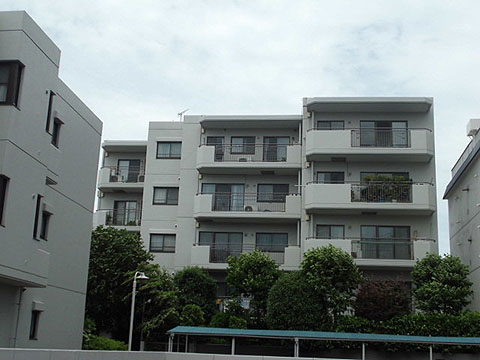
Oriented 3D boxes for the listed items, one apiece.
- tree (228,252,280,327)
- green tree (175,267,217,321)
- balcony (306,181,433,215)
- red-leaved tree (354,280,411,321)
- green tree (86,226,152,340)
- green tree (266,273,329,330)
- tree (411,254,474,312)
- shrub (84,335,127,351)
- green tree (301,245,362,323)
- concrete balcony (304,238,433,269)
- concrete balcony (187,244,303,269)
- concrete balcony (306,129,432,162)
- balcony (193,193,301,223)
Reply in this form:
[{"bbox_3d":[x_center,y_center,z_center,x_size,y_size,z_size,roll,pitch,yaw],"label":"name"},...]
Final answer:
[{"bbox_3d":[0.627,5.031,31.455,2.410,3.690,2.340,1,-14,6],"label":"tree"},{"bbox_3d":[-1.952,5.112,30.377,1.863,2.643,1.770,1,-14,6],"label":"green tree"},{"bbox_3d":[6.459,0.988,34.726,6.300,1.390,1.400,1,-14,6],"label":"balcony"},{"bbox_3d":[6.312,5.465,30.726,2.440,2.010,2.080,1,-14,6],"label":"red-leaved tree"},{"bbox_3d":[-5.182,4.329,29.069,3.093,4.827,2.938,1,-14,6],"label":"green tree"},{"bbox_3d":[2.447,5.059,29.070,2.674,2.528,2.540,1,-14,6],"label":"green tree"},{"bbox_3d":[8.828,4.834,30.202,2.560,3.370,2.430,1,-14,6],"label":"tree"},{"bbox_3d":[-5.193,6.453,25.897,1.890,1.340,1.510,1,-14,6],"label":"shrub"},{"bbox_3d":[4.050,4.758,30.739,2.730,3.830,2.590,1,-14,6],"label":"green tree"},{"bbox_3d":[6.356,3.679,34.036,6.300,1.370,1.400,1,-14,6],"label":"concrete balcony"},{"bbox_3d":[0.349,4.287,37.778,5.850,1.360,1.400,1,-14,6],"label":"concrete balcony"},{"bbox_3d":[6.563,-1.756,35.429,6.300,1.360,1.400,1,-14,6],"label":"concrete balcony"},{"bbox_3d":[0.449,1.591,38.469,5.850,1.390,1.400,1,-14,6],"label":"balcony"}]

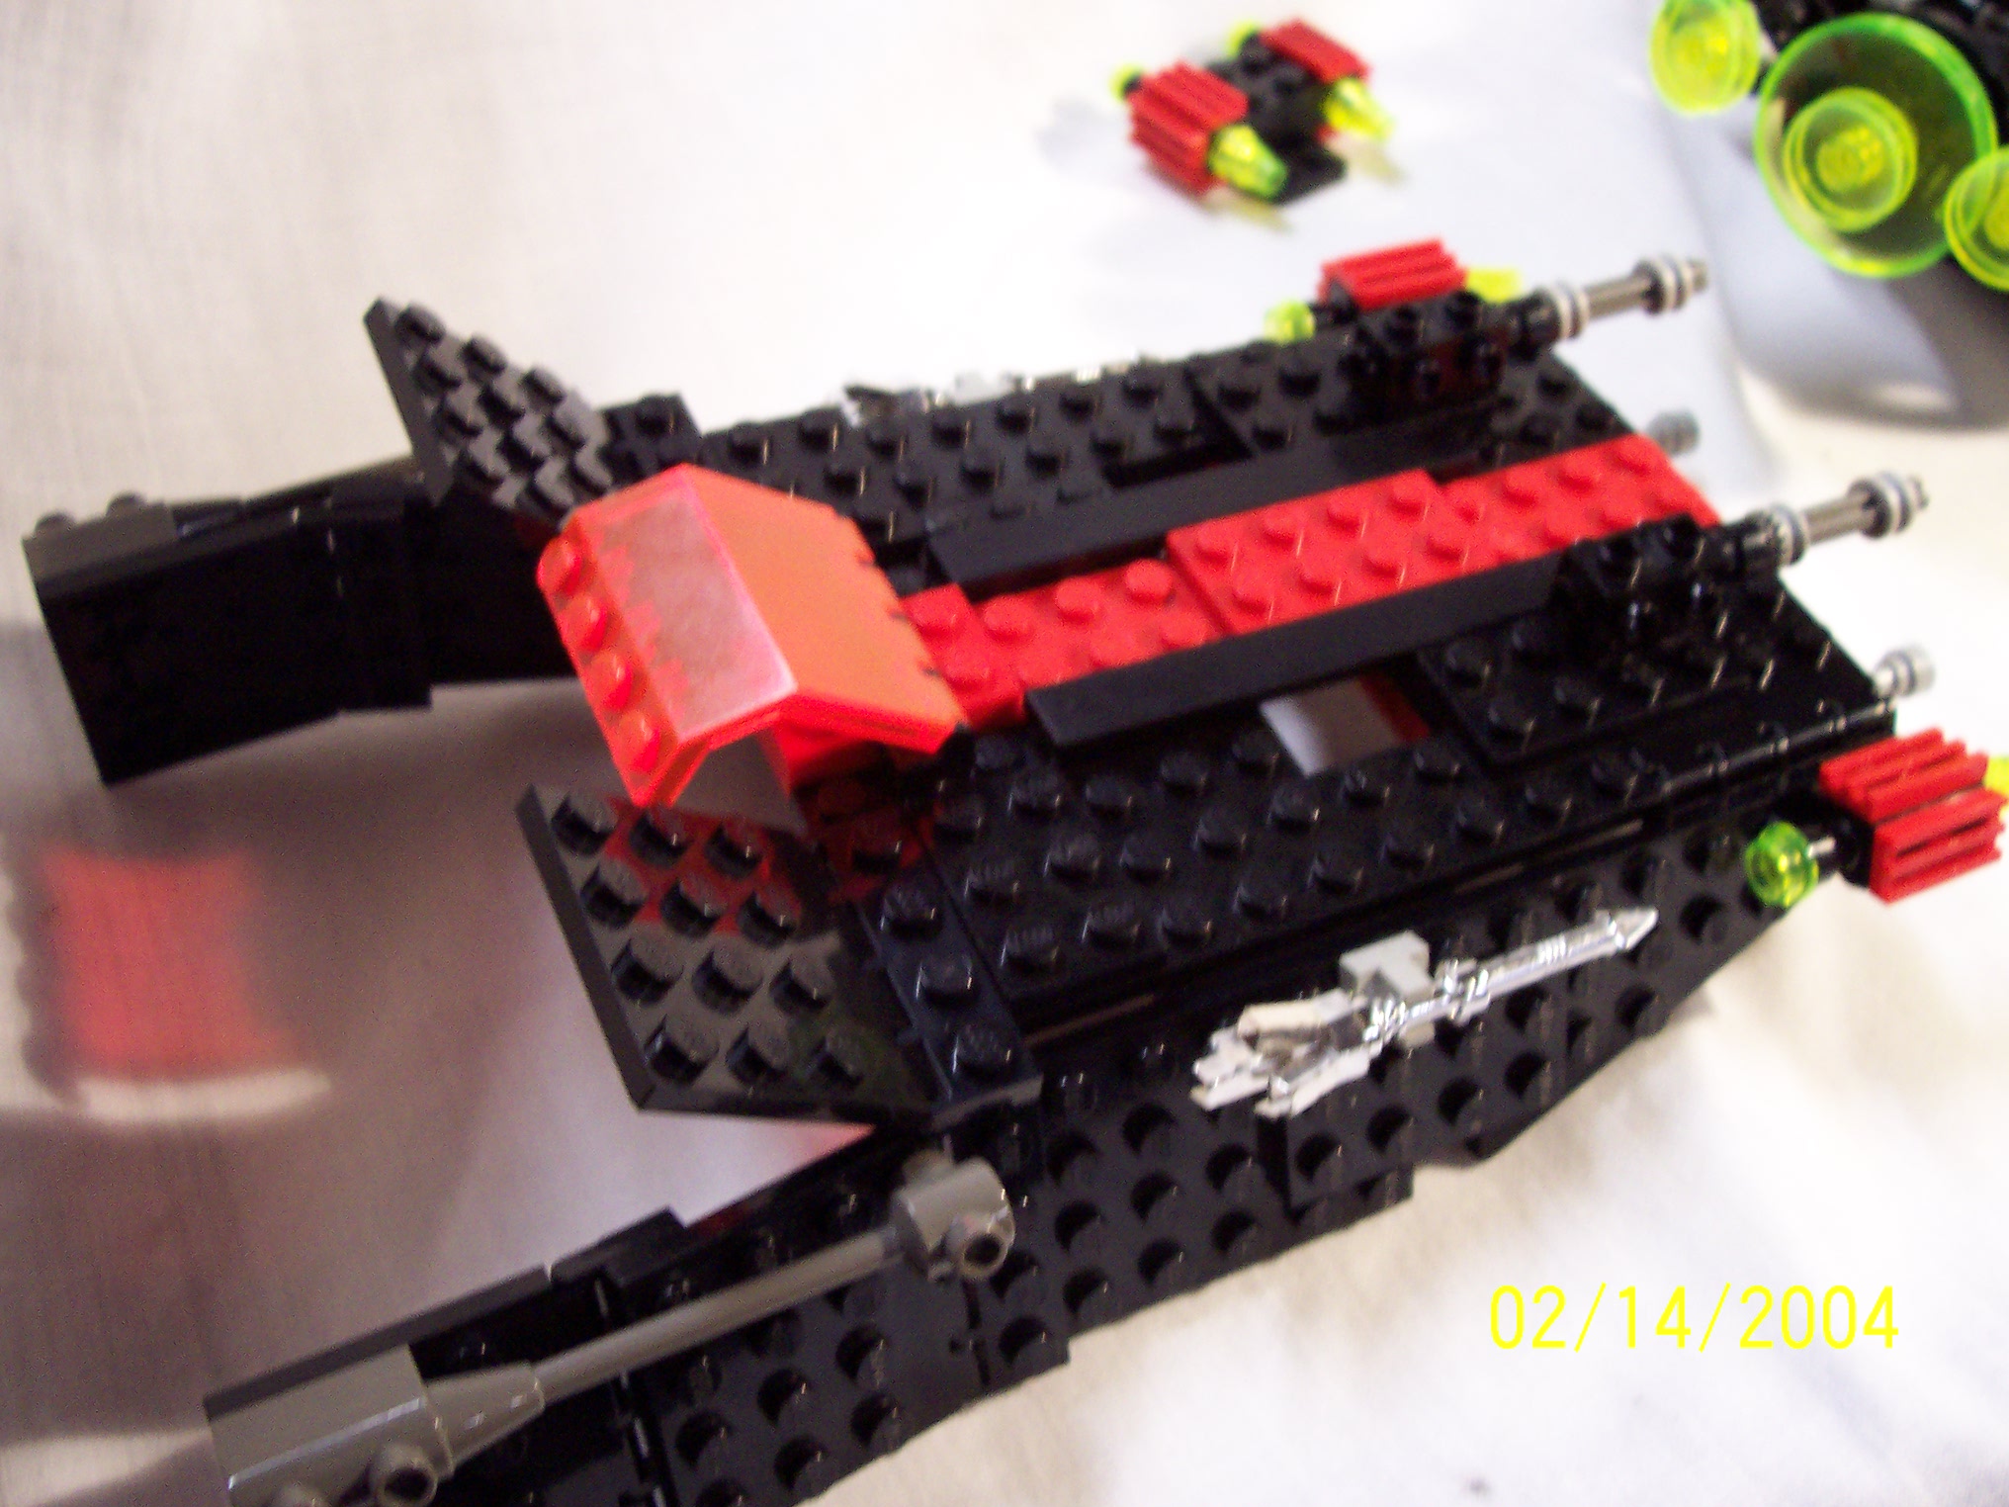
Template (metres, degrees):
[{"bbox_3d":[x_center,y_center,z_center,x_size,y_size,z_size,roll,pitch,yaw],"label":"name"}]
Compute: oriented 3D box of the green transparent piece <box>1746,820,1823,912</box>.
[{"bbox_3d":[0.076,0.011,0.211,0.004,0.008,0.008,-15,51,-20],"label":"green transparent piece"}]

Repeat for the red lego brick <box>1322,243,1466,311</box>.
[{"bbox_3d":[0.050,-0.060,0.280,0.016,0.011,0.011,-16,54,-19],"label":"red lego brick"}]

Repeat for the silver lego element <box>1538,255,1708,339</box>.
[{"bbox_3d":[0.072,-0.052,0.249,0.025,0.006,0.006,-15,51,-20],"label":"silver lego element"}]

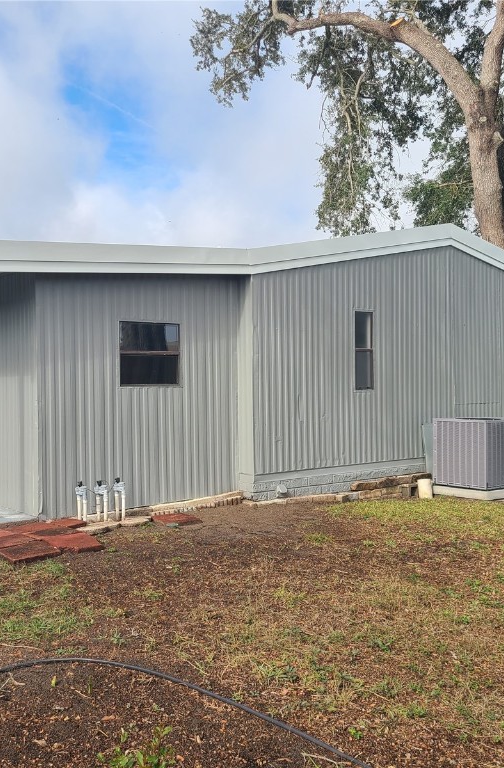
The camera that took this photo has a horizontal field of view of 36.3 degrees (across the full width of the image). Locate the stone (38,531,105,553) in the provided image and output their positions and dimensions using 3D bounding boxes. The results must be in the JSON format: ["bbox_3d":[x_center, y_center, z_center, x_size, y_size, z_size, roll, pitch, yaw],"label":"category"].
[{"bbox_3d":[-1.451,1.295,6.220,0.400,0.050,0.400,-1,0,-31],"label":"stone"}]

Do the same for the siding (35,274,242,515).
[{"bbox_3d":[-1.086,0.042,7.973,2.397,2.406,0.140,0,0,-39],"label":"siding"}]

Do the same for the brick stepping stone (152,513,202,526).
[{"bbox_3d":[-0.703,1.299,7.259,0.390,0.050,0.380,0,0,-39],"label":"brick stepping stone"}]

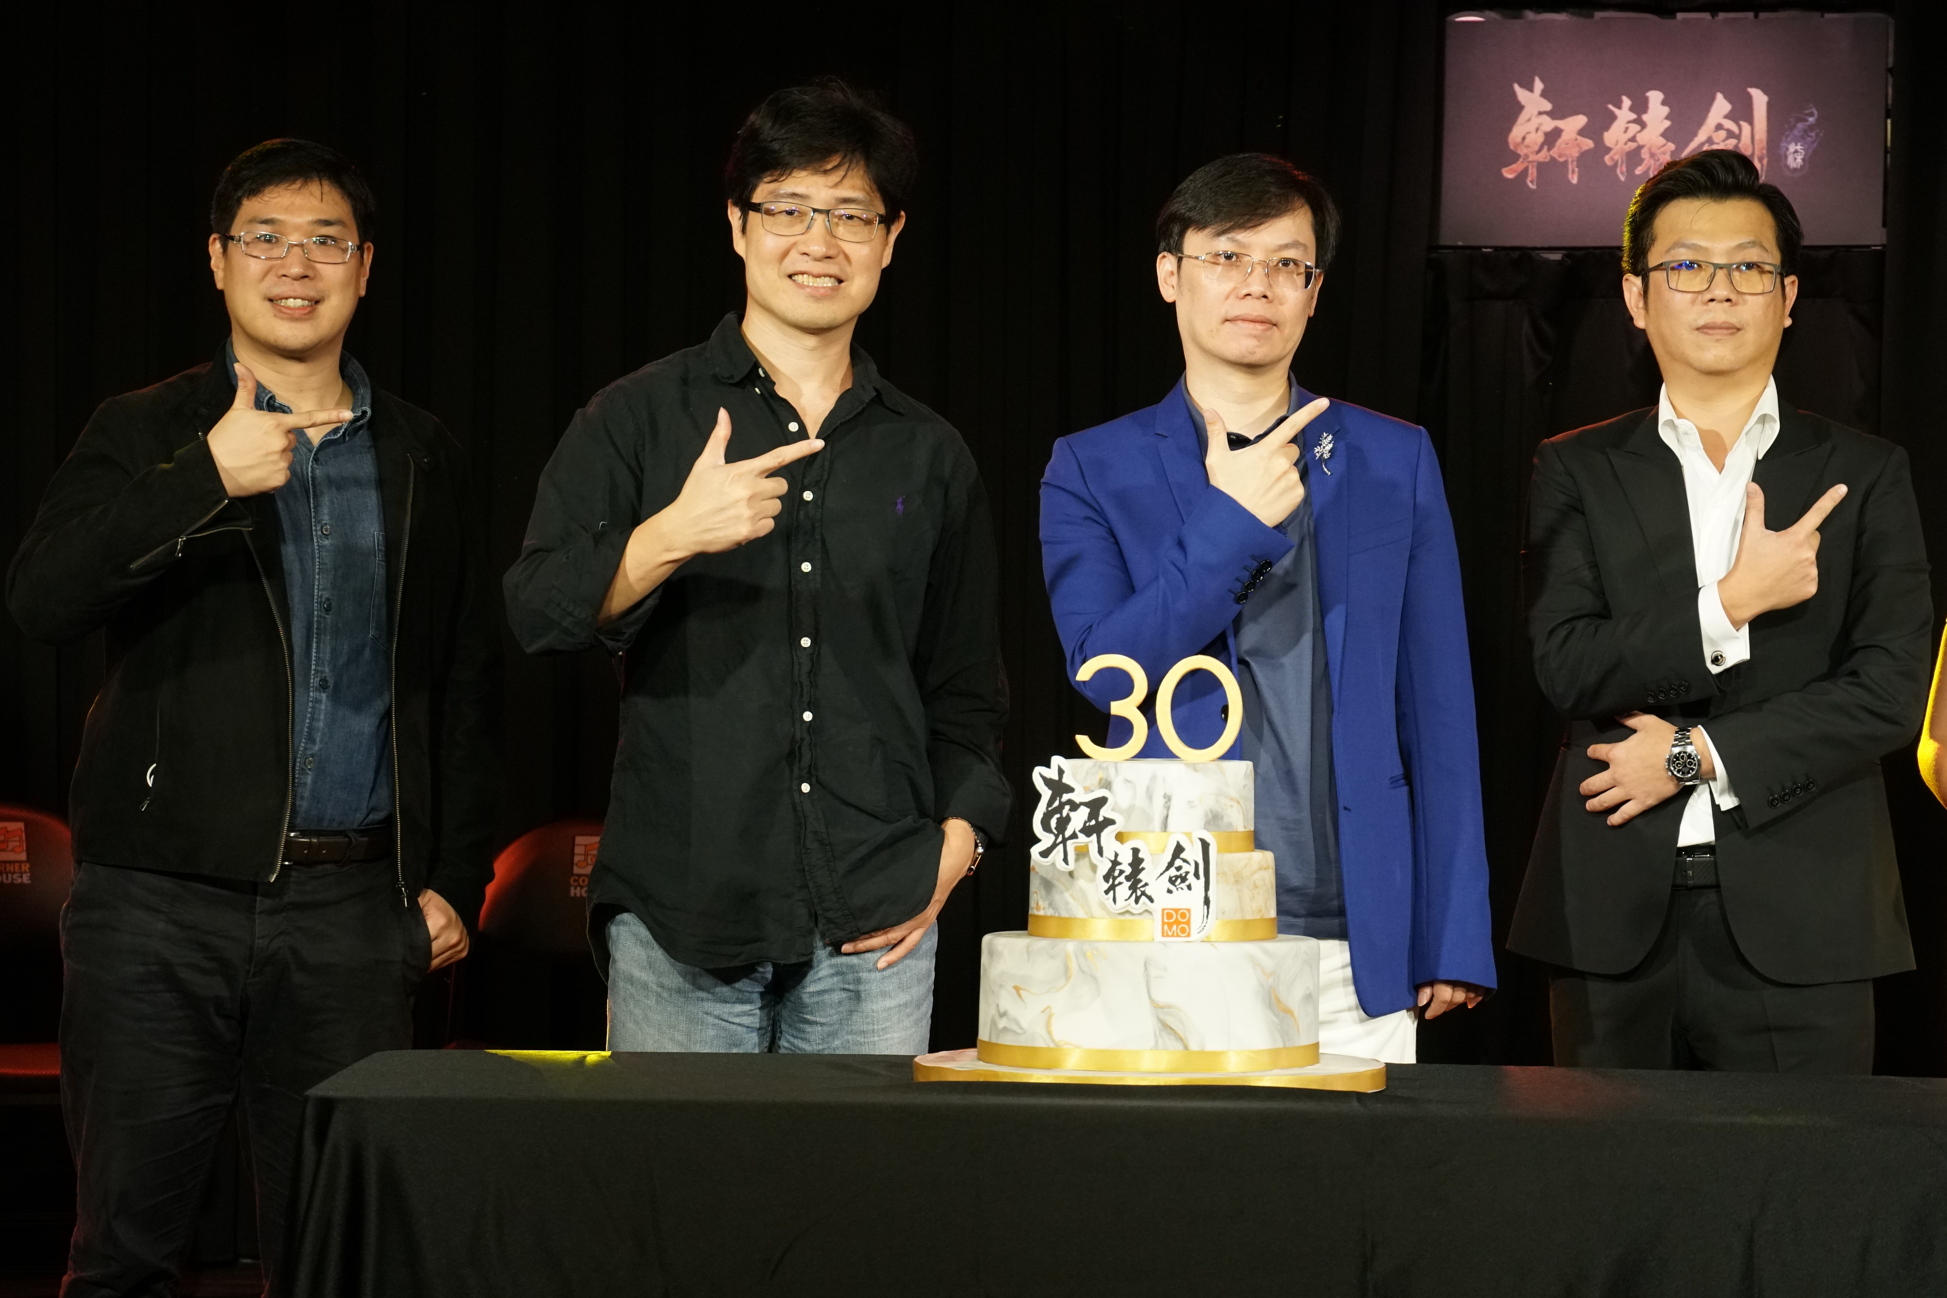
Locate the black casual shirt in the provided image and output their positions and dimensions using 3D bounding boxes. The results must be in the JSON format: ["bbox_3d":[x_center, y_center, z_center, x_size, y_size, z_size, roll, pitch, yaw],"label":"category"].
[{"bbox_3d":[-0.243,-0.008,5.950,0.540,0.715,0.380,1,-1,-8],"label":"black casual shirt"}]

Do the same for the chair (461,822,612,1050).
[{"bbox_3d":[-0.610,0.690,8.500,0.460,0.860,0.500,1,-1,-3],"label":"chair"}]

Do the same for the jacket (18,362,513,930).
[{"bbox_3d":[-0.822,-0.010,6.150,0.550,0.670,0.380,1,-1,-14],"label":"jacket"}]

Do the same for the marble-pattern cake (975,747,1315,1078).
[{"bbox_3d":[0.182,0.270,5.500,0.352,0.310,0.352,1,-1,0],"label":"marble-pattern cake"}]

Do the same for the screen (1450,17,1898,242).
[{"bbox_3d":[1.330,-0.998,10.300,0.867,0.450,0.060,1,-1,6],"label":"screen"}]

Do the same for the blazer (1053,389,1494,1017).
[{"bbox_3d":[0.338,0.055,6.150,0.525,0.730,0.360,1,-1,1],"label":"blazer"}]

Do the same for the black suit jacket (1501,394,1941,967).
[{"bbox_3d":[0.862,0.051,6.200,0.490,0.670,0.360,1,-1,5],"label":"black suit jacket"}]

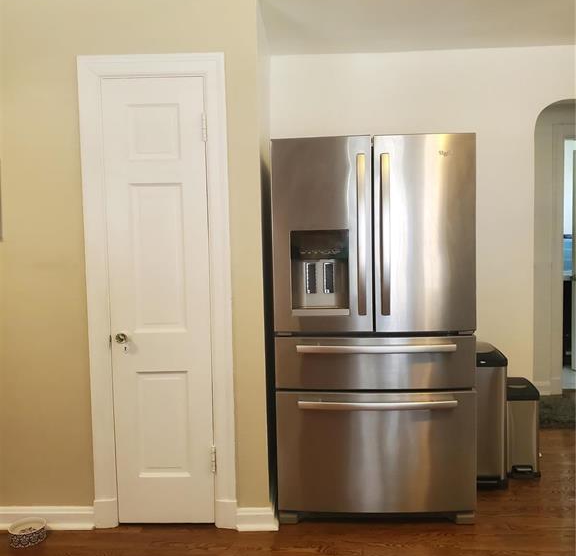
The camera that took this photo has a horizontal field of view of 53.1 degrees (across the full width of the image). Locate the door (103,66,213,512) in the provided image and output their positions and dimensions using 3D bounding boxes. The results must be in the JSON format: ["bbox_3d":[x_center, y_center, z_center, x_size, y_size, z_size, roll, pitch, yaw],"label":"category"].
[{"bbox_3d":[-0.587,0.123,2.654,0.456,2.045,0.040,-1,3,2],"label":"door"}]

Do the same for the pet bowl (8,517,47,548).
[{"bbox_3d":[-1.169,1.149,2.594,0.158,0.062,0.158,-1,3,0],"label":"pet bowl"}]

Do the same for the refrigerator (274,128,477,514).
[{"bbox_3d":[0.406,0.238,2.973,0.905,1.775,0.865,-1,3,2],"label":"refrigerator"}]

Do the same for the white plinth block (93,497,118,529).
[{"bbox_3d":[-0.848,1.107,2.707,0.117,0.132,0.032,-1,3,2],"label":"white plinth block"}]

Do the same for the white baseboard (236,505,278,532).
[{"bbox_3d":[-0.138,1.106,2.649,0.186,0.100,0.042,-1,3,2],"label":"white baseboard"}]

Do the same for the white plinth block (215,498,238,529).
[{"bbox_3d":[-0.284,1.098,2.686,0.102,0.132,0.032,-1,3,2],"label":"white plinth block"}]

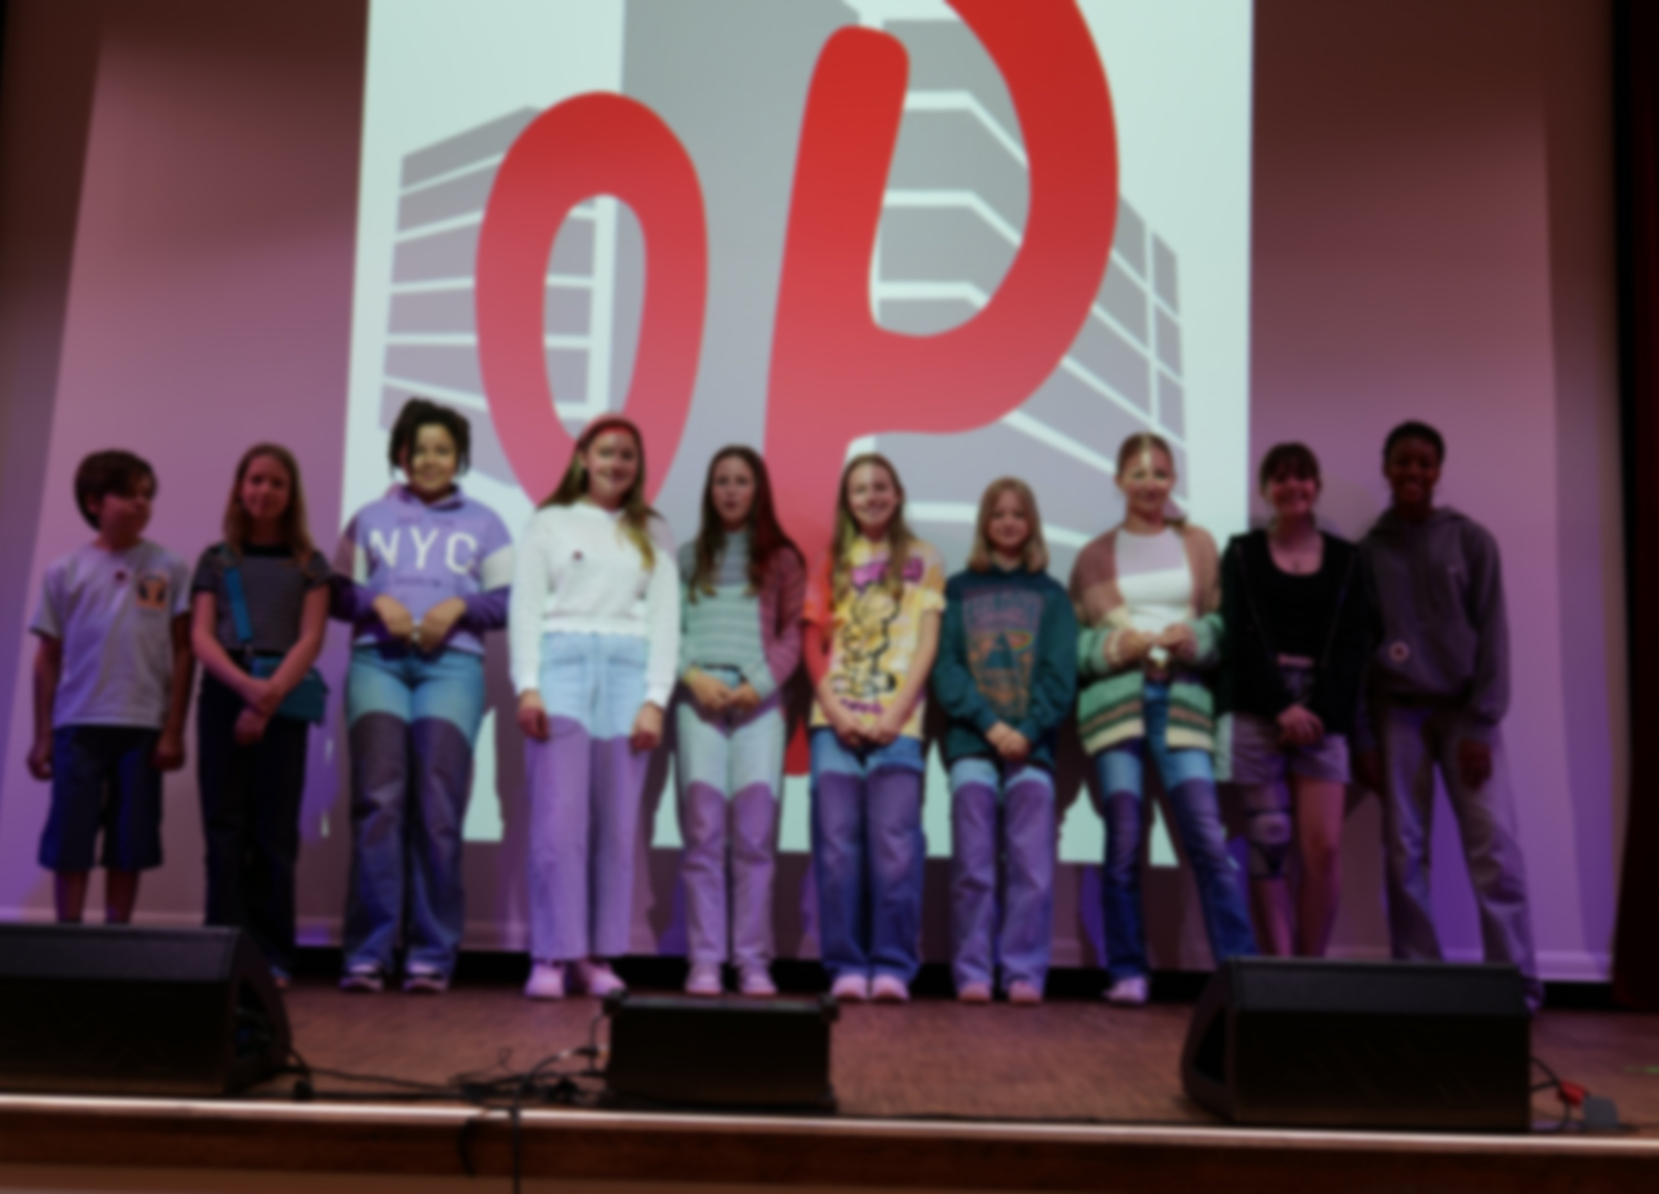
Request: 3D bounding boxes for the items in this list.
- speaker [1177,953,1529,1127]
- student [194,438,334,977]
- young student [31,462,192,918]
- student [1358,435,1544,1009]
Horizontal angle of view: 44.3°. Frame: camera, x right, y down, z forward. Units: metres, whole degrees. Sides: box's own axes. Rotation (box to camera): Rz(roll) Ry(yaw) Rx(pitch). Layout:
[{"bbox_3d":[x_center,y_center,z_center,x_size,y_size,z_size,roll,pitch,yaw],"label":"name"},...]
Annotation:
[{"bbox_3d":[0.923,0.774,3.634,0.489,0.268,0.440,2,-6,0],"label":"speaker"},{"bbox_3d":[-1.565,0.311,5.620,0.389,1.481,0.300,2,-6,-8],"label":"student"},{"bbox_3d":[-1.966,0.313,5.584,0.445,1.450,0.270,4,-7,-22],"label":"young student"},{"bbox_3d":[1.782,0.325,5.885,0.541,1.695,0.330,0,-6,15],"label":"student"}]

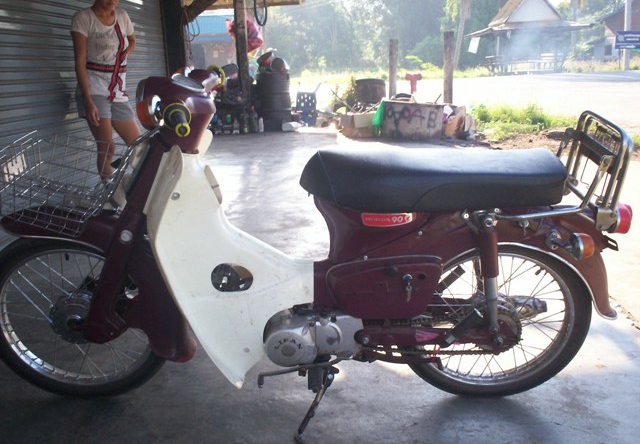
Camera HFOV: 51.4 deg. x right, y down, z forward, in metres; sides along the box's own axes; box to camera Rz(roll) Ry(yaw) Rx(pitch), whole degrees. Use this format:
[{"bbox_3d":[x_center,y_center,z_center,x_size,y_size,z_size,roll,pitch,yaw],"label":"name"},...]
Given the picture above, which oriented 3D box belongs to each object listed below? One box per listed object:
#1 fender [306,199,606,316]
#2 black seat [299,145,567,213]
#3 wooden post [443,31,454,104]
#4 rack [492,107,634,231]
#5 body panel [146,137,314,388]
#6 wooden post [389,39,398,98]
[{"bbox_3d":[0.419,0.096,1.857,0.875,0.375,0.220,1,25,-2],"label":"fender"},{"bbox_3d":[0.288,-0.123,1.752,0.690,0.130,0.250,1,25,-2],"label":"black seat"},{"bbox_3d":[2.093,-2.357,11.008,0.165,1.528,0.165,3,13,7],"label":"wooden post"},{"bbox_3d":[0.613,-0.138,1.753,0.335,0.270,0.280,1,25,-2],"label":"rack"},{"bbox_3d":[-0.222,0.057,1.824,0.410,0.680,0.420,1,25,-2],"label":"body panel"},{"bbox_3d":[1.267,-2.503,11.816,0.155,1.423,0.155,3,13,7],"label":"wooden post"}]

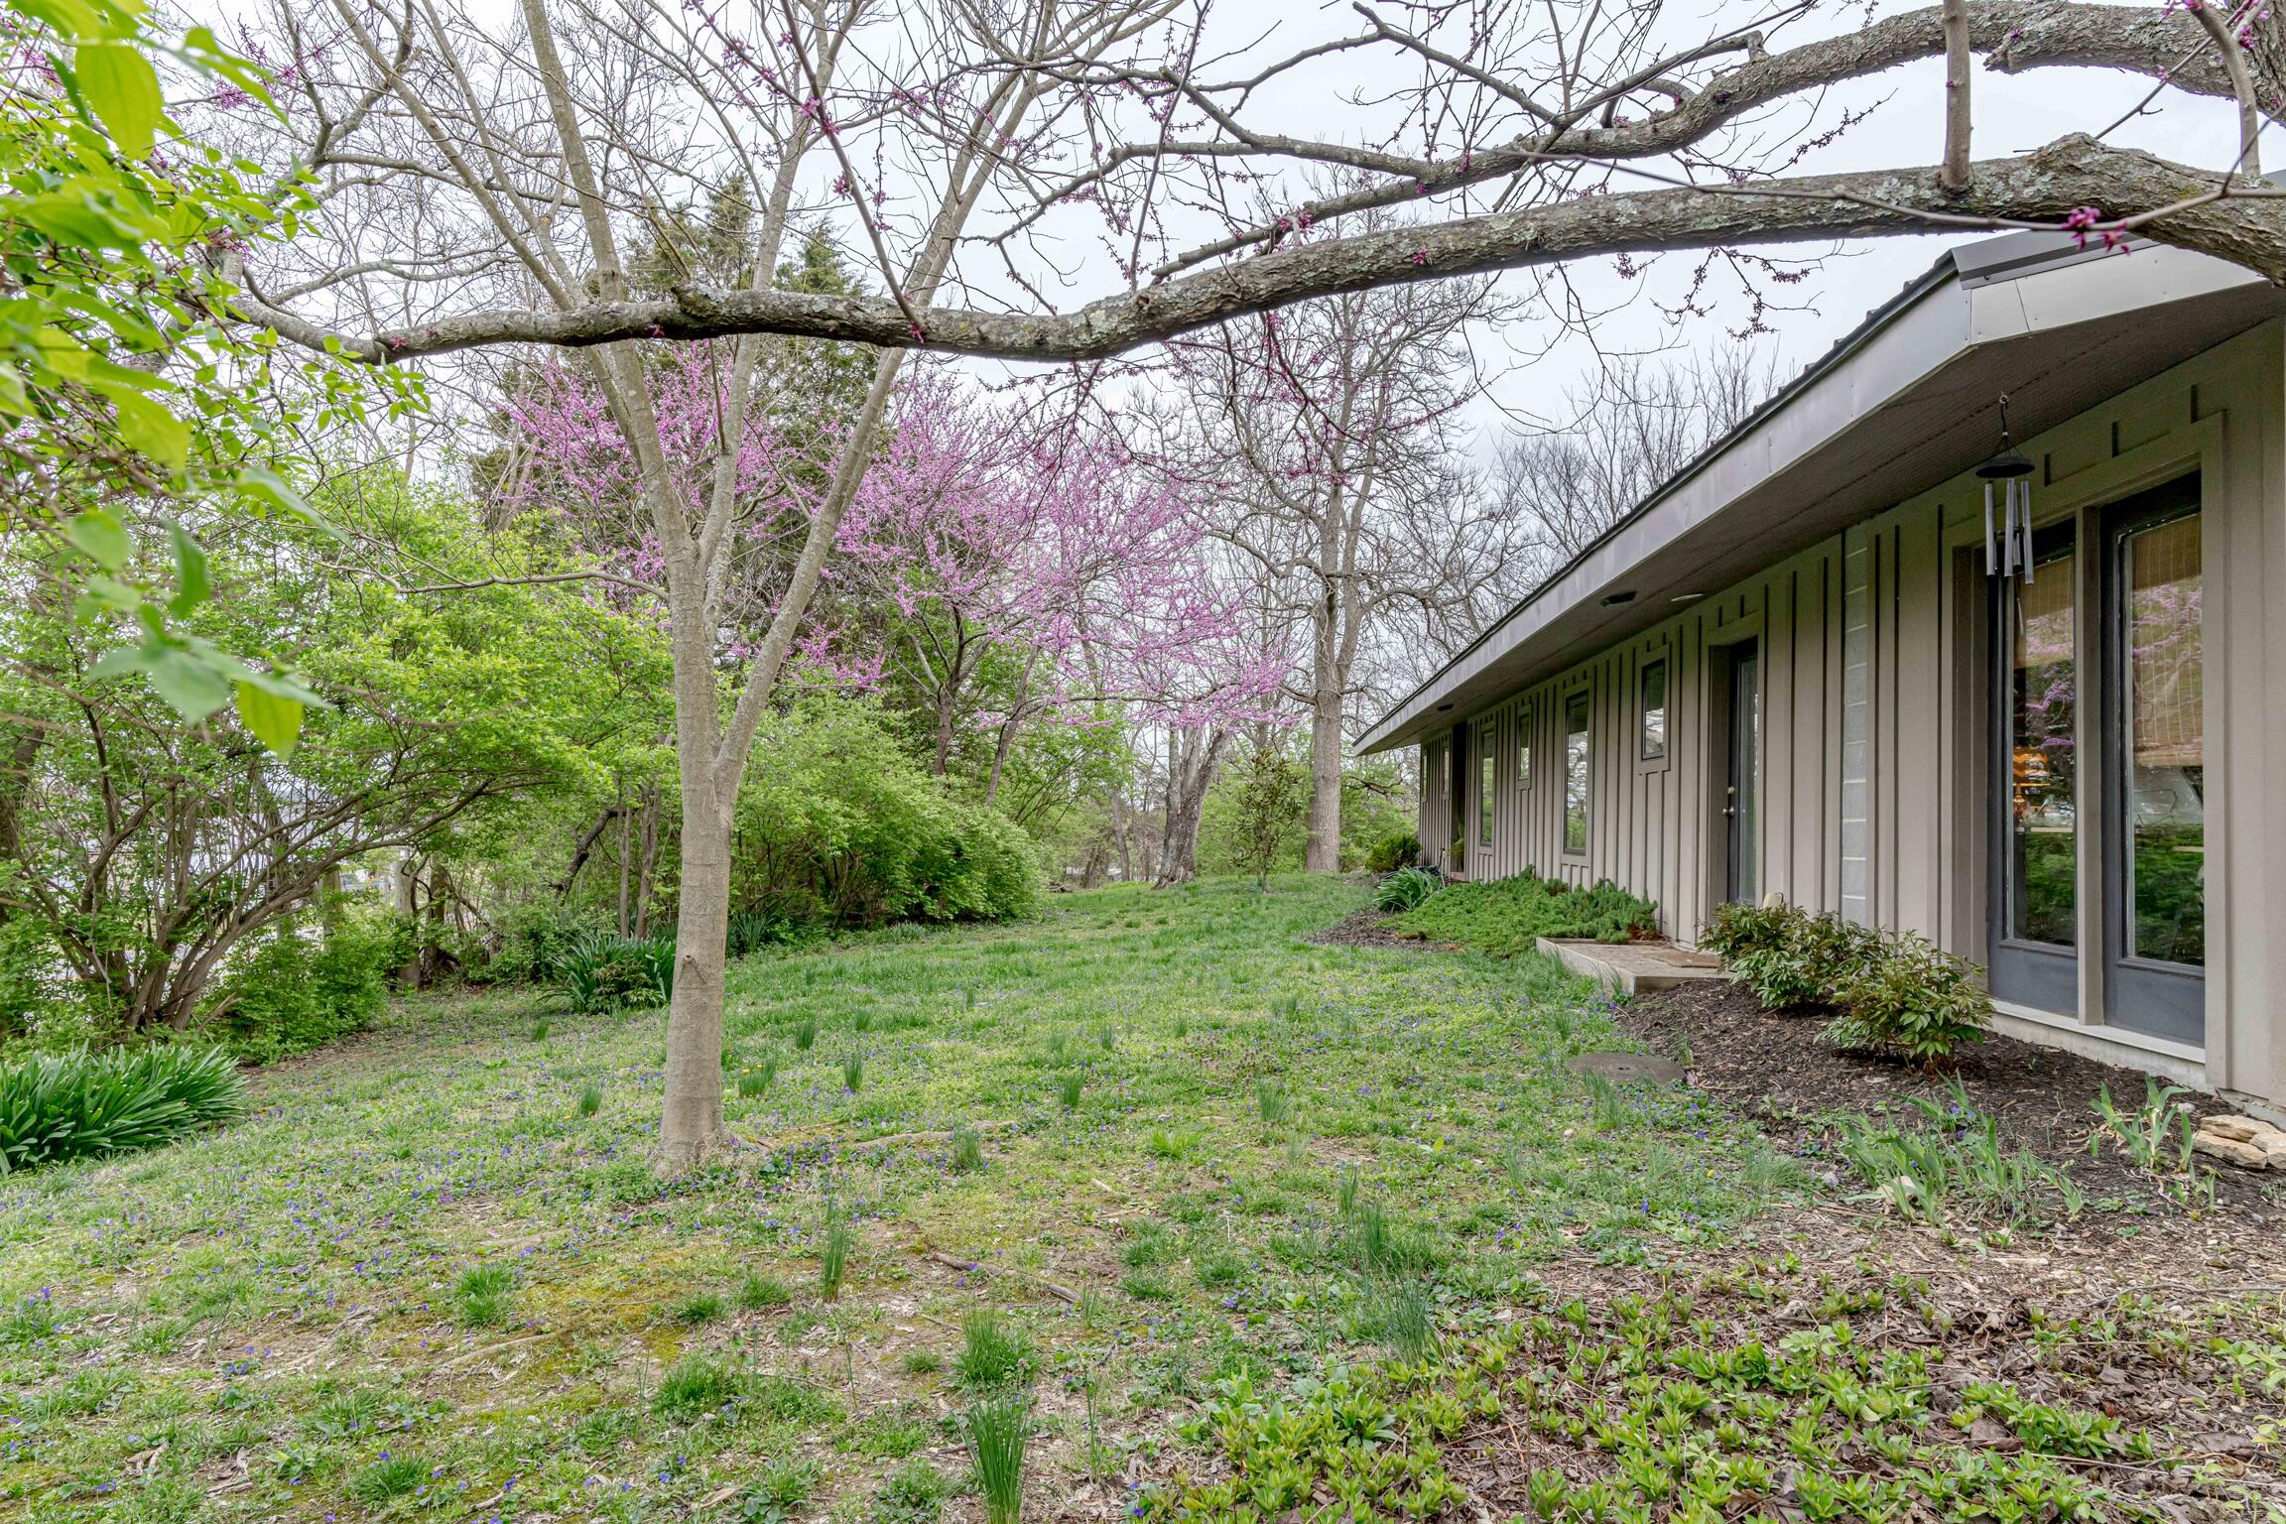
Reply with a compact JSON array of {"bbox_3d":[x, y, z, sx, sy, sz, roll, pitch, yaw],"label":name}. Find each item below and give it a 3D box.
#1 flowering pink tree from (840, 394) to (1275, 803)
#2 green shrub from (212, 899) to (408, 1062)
[{"bbox_3d":[-1.150,-1.650,18.000,6.300,7.000,5.800,2,-3,0],"label":"flowering pink tree"},{"bbox_3d":[-4.950,1.290,7.600,1.100,0.900,1.000,2,-3,0],"label":"green shrub"}]

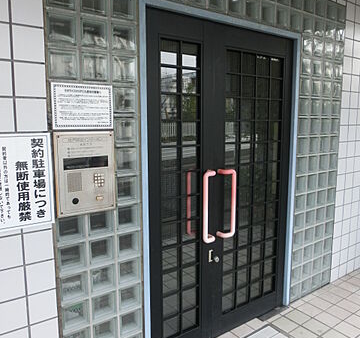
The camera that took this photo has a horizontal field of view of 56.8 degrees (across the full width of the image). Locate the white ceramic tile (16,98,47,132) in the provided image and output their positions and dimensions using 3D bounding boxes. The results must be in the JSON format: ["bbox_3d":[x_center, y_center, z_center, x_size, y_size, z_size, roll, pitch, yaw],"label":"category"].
[{"bbox_3d":[-0.653,-0.236,1.467,0.127,0.144,0.010,-6,10,-35],"label":"white ceramic tile"}]

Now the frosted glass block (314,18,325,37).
[{"bbox_3d":[1.072,-1.116,2.653,0.145,0.145,0.090,-6,10,-35],"label":"frosted glass block"}]

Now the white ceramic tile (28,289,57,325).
[{"bbox_3d":[-0.655,0.654,1.584,0.126,0.144,0.010,-6,10,-35],"label":"white ceramic tile"}]

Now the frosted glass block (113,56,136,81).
[{"bbox_3d":[-0.305,-0.513,1.754,0.146,0.146,0.090,-6,10,-35],"label":"frosted glass block"}]

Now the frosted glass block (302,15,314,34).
[{"bbox_3d":[0.952,-1.101,2.565,0.147,0.147,0.090,-6,10,-35],"label":"frosted glass block"}]

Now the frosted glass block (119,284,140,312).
[{"bbox_3d":[-0.303,0.728,1.930,0.146,0.146,0.090,-6,10,-35],"label":"frosted glass block"}]

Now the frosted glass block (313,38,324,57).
[{"bbox_3d":[1.084,-0.964,2.688,0.146,0.146,0.090,-6,10,-35],"label":"frosted glass block"}]

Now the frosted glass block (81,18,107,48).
[{"bbox_3d":[-0.432,-0.653,1.622,0.145,0.145,0.090,-6,10,-35],"label":"frosted glass block"}]

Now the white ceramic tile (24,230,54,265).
[{"bbox_3d":[-0.656,0.360,1.543,0.126,0.144,0.010,-6,10,-35],"label":"white ceramic tile"}]

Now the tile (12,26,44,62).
[{"bbox_3d":[-0.647,-0.535,1.425,0.126,0.144,0.010,-6,10,-35],"label":"tile"}]

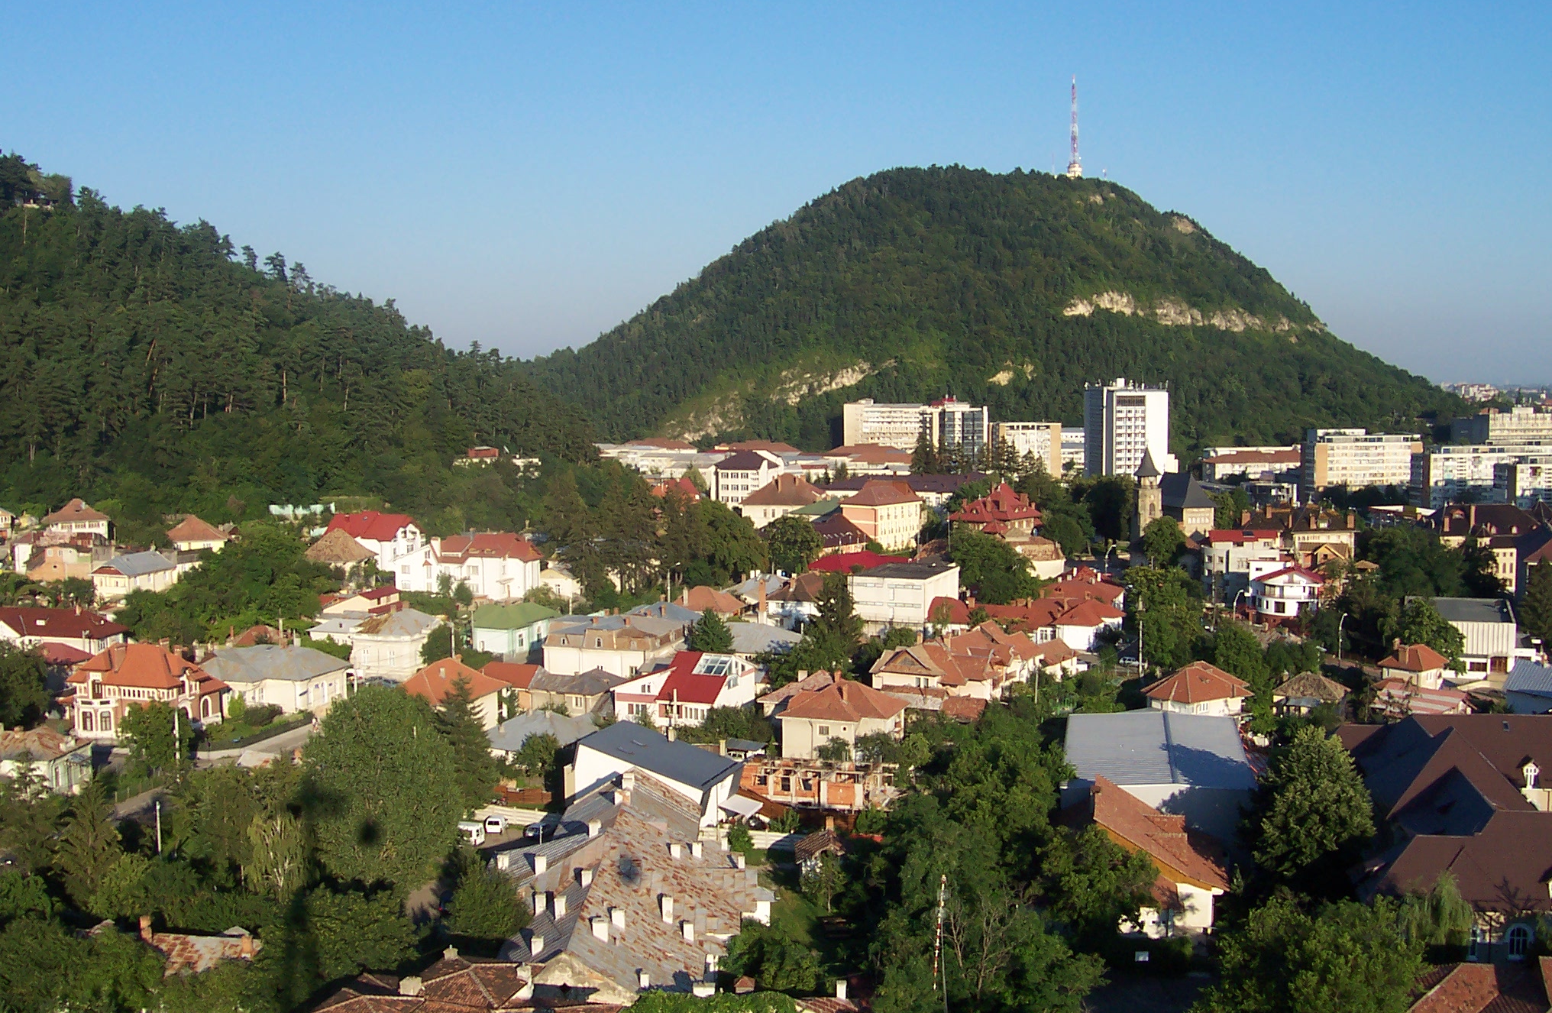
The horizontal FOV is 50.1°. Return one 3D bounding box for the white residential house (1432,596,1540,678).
[{"bbox_3d":[126.460,24.150,306.230,17.000,9.800,27.000,1,5,17],"label":"white residential house"}]

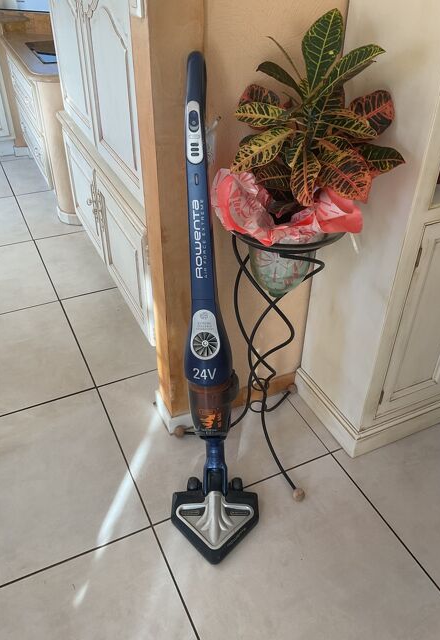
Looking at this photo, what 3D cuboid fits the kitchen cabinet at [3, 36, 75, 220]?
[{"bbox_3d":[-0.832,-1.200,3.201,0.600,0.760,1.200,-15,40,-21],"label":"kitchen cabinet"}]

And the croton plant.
[{"bbox_3d":[0.184,-0.411,1.150,0.360,0.390,0.310,0,37,-1],"label":"croton plant"}]

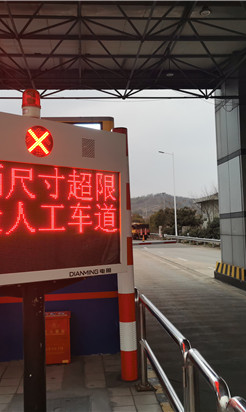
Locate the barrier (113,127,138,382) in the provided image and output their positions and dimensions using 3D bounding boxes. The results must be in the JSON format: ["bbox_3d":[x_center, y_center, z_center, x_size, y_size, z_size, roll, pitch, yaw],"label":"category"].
[{"bbox_3d":[0.003,0.488,4.538,0.168,2.618,0.168,-2,-3,-5],"label":"barrier"}]

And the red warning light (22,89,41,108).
[{"bbox_3d":[-0.636,-0.747,2.980,0.127,0.142,0.127,-2,-3,0],"label":"red warning light"}]

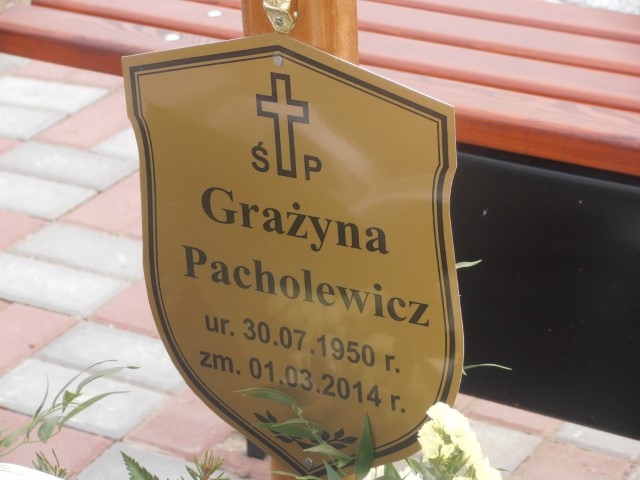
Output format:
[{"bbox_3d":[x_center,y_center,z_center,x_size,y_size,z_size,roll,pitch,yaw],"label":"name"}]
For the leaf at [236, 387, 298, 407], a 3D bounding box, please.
[{"bbox_3d":[-0.035,0.105,1.710,0.043,0.011,0.013,11,26,-7],"label":"leaf"}]

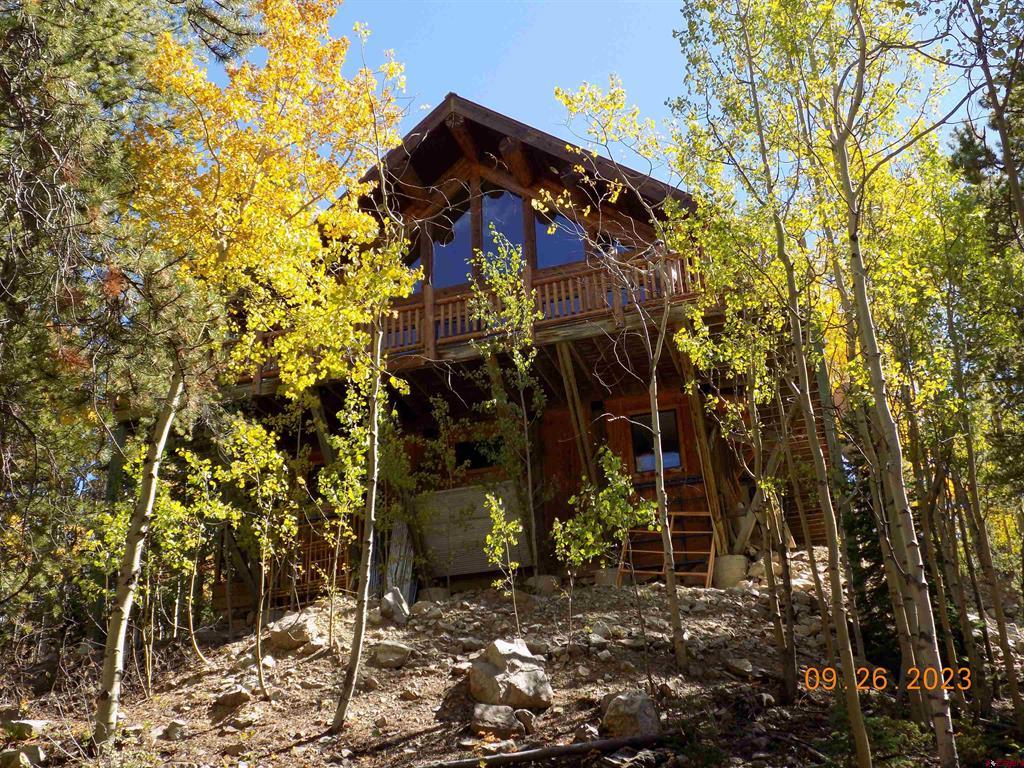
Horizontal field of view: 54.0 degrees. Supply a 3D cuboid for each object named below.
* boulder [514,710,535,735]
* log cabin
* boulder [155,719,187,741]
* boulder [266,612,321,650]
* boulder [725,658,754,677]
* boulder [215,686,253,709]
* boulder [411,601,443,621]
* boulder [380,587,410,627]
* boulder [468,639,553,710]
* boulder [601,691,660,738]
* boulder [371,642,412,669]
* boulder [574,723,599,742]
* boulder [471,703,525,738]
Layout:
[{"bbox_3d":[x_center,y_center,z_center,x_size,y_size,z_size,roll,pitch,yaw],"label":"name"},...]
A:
[{"bbox_3d":[0.099,2.684,8.000,0.187,0.199,0.190,-3,-16,0],"label":"boulder"},{"bbox_3d":[0.681,0.013,24.012,11.934,11.424,11.118,-10,-25,15],"label":"log cabin"},{"bbox_3d":[-2.801,2.834,8.250,0.257,0.174,0.200,3,-17,-18],"label":"boulder"},{"bbox_3d":[-2.498,2.818,11.500,0.605,0.440,0.500,1,-17,-12],"label":"boulder"},{"bbox_3d":[2.171,2.706,9.600,0.281,0.165,0.220,-6,-17,11],"label":"boulder"},{"bbox_3d":[-2.409,2.712,8.700,0.330,0.200,0.280,4,-25,-14],"label":"boulder"},{"bbox_3d":[-1.173,3.108,13.800,0.430,0.280,0.360,0,-24,-5],"label":"boulder"},{"bbox_3d":[-1.552,2.964,13.400,0.400,0.520,0.360,0,-24,-7],"label":"boulder"},{"bbox_3d":[-0.013,2.571,8.900,0.728,0.613,0.600,-3,-16,-1],"label":"boulder"},{"bbox_3d":[0.931,2.596,7.900,0.462,0.363,0.400,-4,-17,5],"label":"boulder"},{"bbox_3d":[-1.236,2.797,10.400,0.410,0.280,0.350,0,-24,-7],"label":"boulder"},{"bbox_3d":[0.574,2.685,7.750,0.181,0.148,0.170,-4,-17,3],"label":"boulder"},{"bbox_3d":[-0.107,2.476,7.400,0.400,0.260,0.340,-2,-24,-1],"label":"boulder"}]

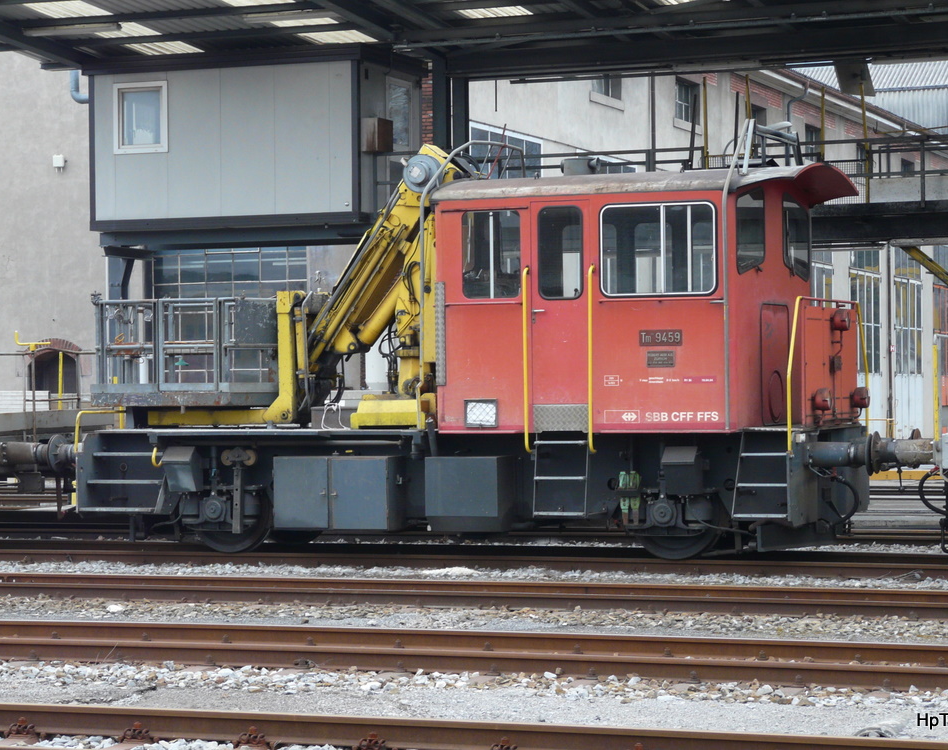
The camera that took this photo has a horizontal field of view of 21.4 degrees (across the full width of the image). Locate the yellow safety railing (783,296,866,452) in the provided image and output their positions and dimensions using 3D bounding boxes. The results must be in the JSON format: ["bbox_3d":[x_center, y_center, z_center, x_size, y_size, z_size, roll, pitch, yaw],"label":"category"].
[{"bbox_3d":[3.470,-0.009,24.498,0.078,1.494,3.104,-1,0,22],"label":"yellow safety railing"}]

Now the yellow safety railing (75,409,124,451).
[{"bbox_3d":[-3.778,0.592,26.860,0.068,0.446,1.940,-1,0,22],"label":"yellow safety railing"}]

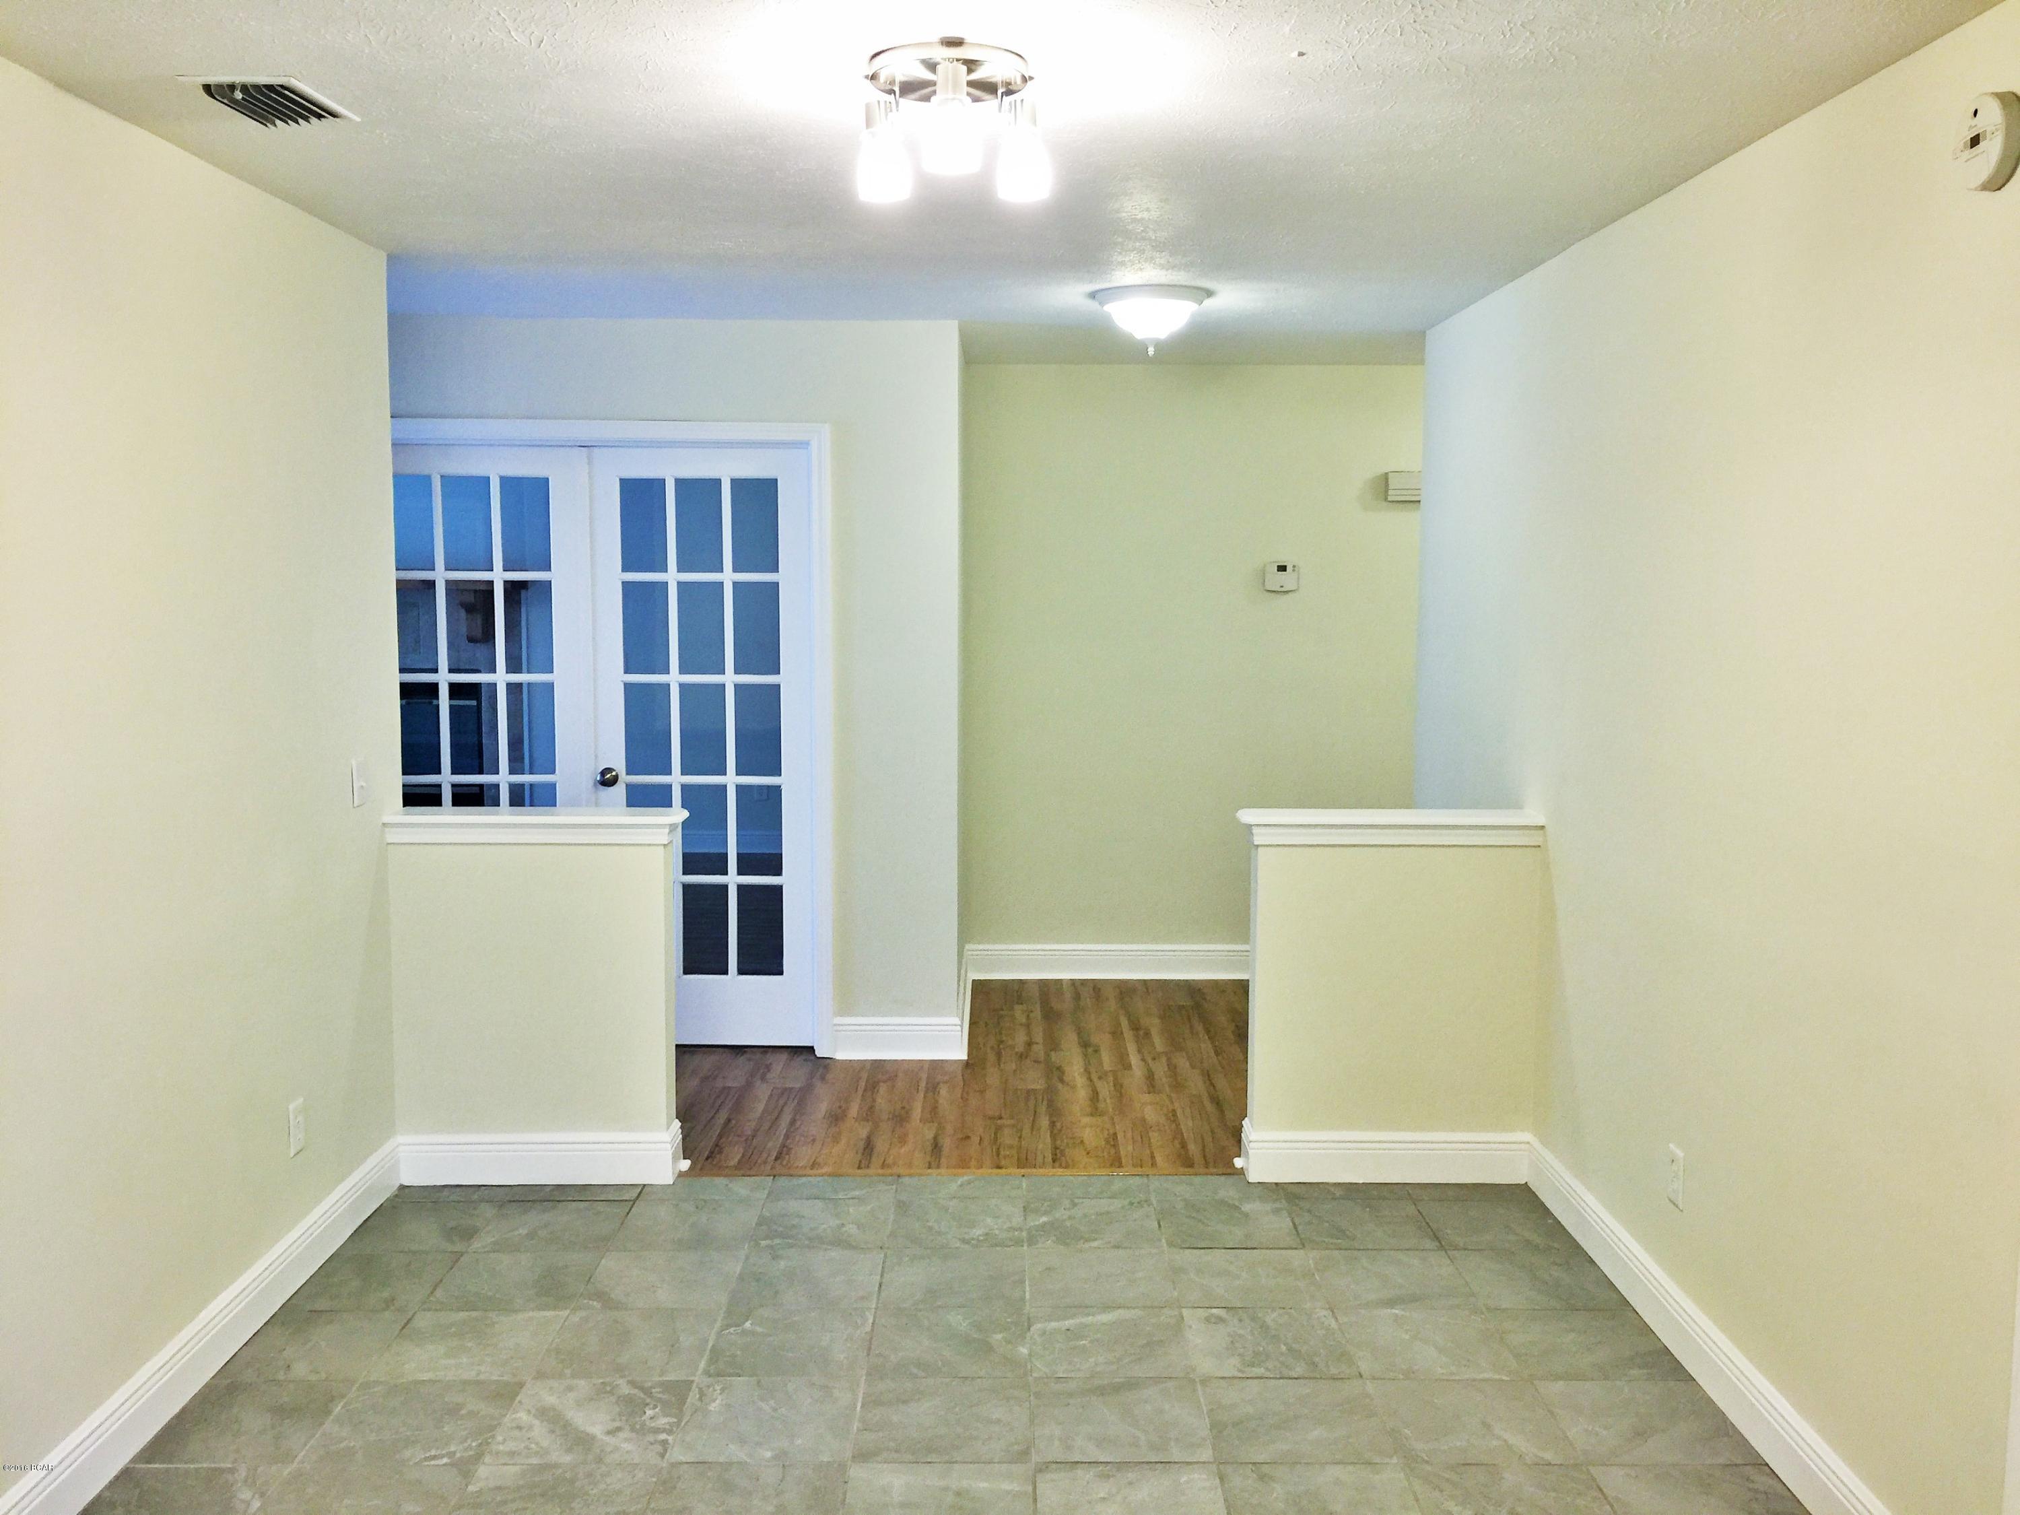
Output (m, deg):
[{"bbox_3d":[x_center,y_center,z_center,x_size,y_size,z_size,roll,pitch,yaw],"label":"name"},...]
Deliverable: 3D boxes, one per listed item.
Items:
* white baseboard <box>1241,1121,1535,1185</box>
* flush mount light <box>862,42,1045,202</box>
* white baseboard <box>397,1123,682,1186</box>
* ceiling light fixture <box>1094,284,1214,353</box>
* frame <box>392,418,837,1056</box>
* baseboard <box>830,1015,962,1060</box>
[{"bbox_3d":[1.021,1.073,4.612,0.760,0.137,0.128,0,6,0],"label":"white baseboard"},{"bbox_3d":[-0.091,-0.986,2.641,0.303,0.207,0.270,0,6,0],"label":"flush mount light"},{"bbox_3d":[-1.267,1.074,4.603,0.753,0.135,0.127,0,6,0],"label":"white baseboard"},{"bbox_3d":[0.415,-1.263,4.936,0.349,0.165,0.349,0,6,0],"label":"ceiling light fixture"},{"bbox_3d":[-1.386,-0.017,5.695,1.461,2.028,0.046,0,6,0],"label":"frame"},{"bbox_3d":[-0.371,0.950,5.706,0.449,0.137,0.018,0,6,0],"label":"baseboard"}]

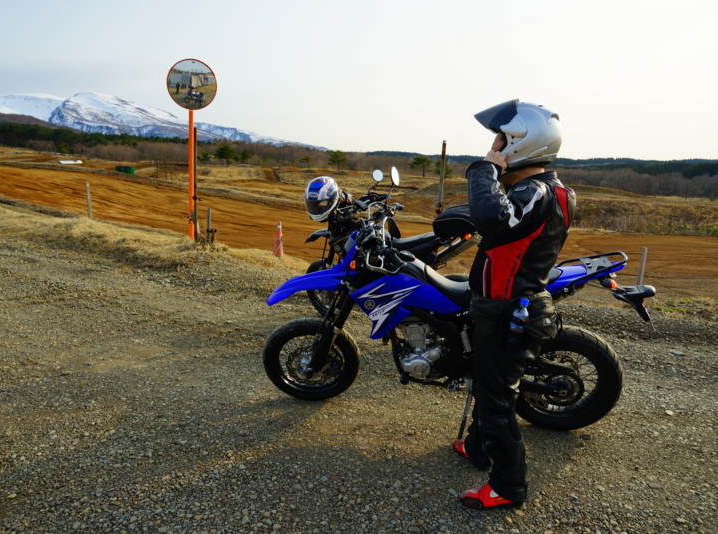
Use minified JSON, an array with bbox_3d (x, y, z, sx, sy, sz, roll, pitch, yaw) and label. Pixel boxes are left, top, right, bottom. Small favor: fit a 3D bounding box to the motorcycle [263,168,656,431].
[{"bbox_3d":[0.464,0.237,2.955,2.100,1.360,0.850,4,15,13],"label":"motorcycle"}]

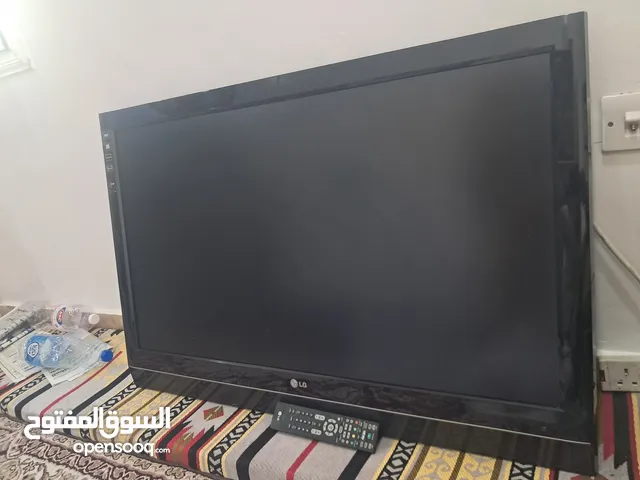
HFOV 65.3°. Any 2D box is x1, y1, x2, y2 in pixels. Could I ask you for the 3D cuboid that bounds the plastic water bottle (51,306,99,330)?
[{"bbox_3d":[-0.777,0.250,1.592,0.200,0.072,0.072,-1,17,30],"label":"plastic water bottle"}]

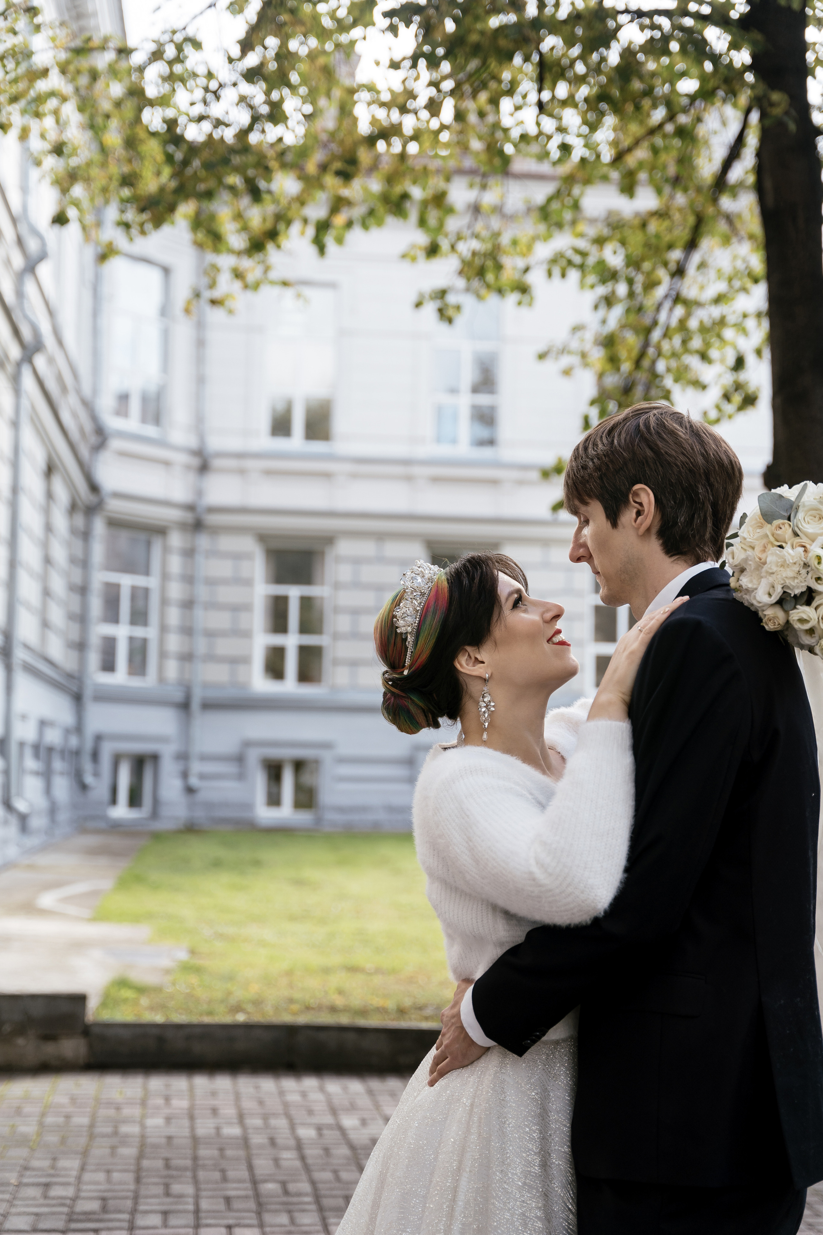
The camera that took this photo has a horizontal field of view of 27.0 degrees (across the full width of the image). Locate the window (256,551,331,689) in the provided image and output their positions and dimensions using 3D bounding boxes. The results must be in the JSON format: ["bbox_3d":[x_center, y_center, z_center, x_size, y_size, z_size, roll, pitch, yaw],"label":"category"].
[{"bbox_3d":[-2.166,0.011,31.577,1.276,2.514,0.200,2,-6,-6],"label":"window"}]

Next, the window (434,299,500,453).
[{"bbox_3d":[1.031,-4.595,32.357,1.194,2.830,0.200,2,-6,-6],"label":"window"}]

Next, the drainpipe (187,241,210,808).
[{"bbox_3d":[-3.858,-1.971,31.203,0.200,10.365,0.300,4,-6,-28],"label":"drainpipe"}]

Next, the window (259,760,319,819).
[{"bbox_3d":[-2.244,3.122,31.269,1.072,1.061,0.200,2,-6,-6],"label":"window"}]

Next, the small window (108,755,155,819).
[{"bbox_3d":[-4.915,2.987,30.140,0.200,1.115,0.847,-3,-7,39],"label":"small window"}]

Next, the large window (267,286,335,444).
[{"bbox_3d":[-2.063,-4.713,32.044,1.196,2.912,0.200,2,-6,-6],"label":"large window"}]

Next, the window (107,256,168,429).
[{"bbox_3d":[-4.911,-4.909,30.732,0.200,2.885,1.132,-3,-7,39],"label":"window"}]

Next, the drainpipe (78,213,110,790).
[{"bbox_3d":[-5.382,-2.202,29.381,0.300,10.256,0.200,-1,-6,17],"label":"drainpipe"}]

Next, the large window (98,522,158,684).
[{"bbox_3d":[-5.000,-0.213,30.273,0.200,2.657,1.137,-3,-7,39],"label":"large window"}]

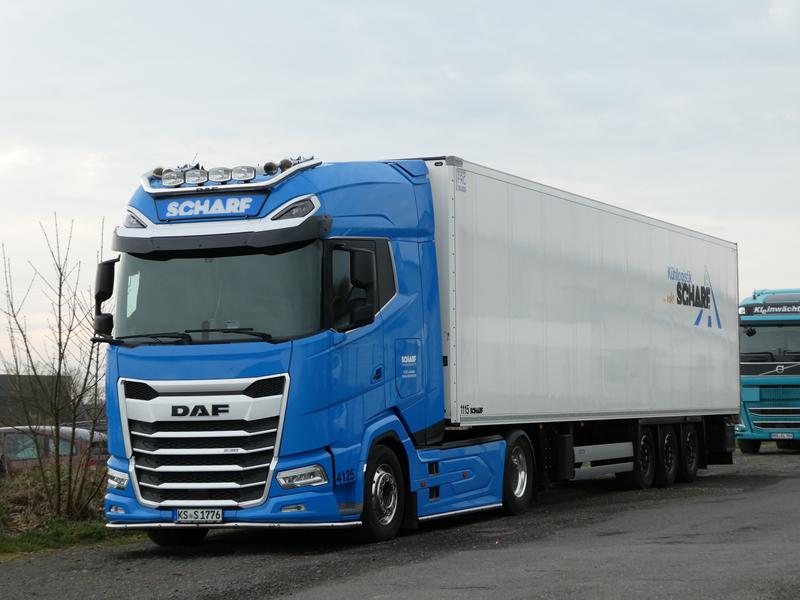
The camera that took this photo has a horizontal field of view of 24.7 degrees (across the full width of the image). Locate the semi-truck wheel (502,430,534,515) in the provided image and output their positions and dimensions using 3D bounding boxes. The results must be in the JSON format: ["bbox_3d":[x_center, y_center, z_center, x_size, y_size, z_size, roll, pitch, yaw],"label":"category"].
[{"bbox_3d":[1.256,2.053,21.743,0.370,1.000,1.000,-2,-3,23],"label":"semi-truck wheel"}]

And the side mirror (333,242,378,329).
[{"bbox_3d":[-0.382,-0.102,17.241,0.320,0.790,0.260,-2,-3,23],"label":"side mirror"}]

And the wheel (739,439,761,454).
[{"bbox_3d":[7.713,2.889,40.223,0.350,1.000,1.000,-2,-3,23],"label":"wheel"}]

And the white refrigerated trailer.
[{"bbox_3d":[2.092,0.779,26.424,2.580,4.000,13.500,-2,-3,23],"label":"white refrigerated trailer"}]

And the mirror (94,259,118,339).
[{"bbox_3d":[-2.949,-0.027,18.356,0.310,0.780,0.250,-2,-3,23],"label":"mirror"}]

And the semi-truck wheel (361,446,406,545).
[{"bbox_3d":[-0.279,1.933,18.156,0.340,0.990,0.990,-2,-3,23],"label":"semi-truck wheel"}]

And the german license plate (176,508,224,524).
[{"bbox_3d":[-1.894,2.024,17.131,0.520,0.115,0.020,-2,-3,23],"label":"german license plate"}]

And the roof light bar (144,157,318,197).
[{"bbox_3d":[-1.724,-1.198,17.742,1.920,0.280,0.580,-2,-3,23],"label":"roof light bar"}]

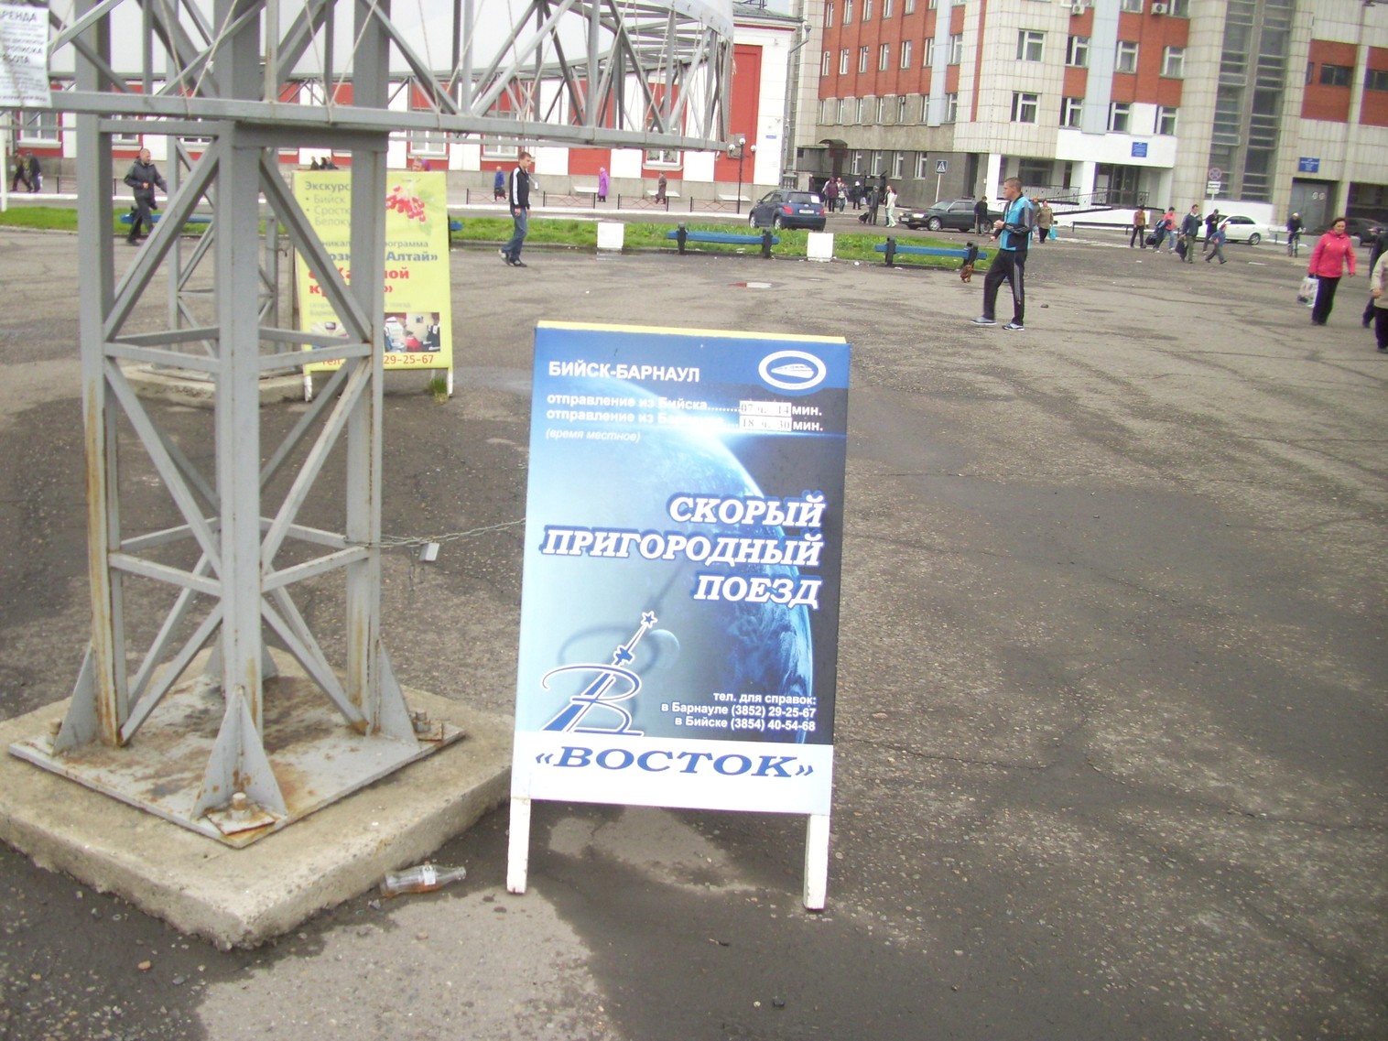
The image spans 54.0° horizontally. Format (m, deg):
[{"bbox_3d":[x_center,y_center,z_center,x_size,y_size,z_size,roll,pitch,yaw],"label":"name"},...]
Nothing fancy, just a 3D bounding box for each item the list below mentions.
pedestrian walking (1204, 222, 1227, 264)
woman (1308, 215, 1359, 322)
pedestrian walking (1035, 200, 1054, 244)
[{"bbox_3d":[16.086,-8.526,42.000,0.620,1.270,0.420,13,17,34],"label":"pedestrian walking"},{"bbox_3d":[9.933,-3.870,21.201,0.620,1.630,0.450,8,15,16],"label":"woman"},{"bbox_3d":[13.129,-11.178,51.101,0.580,1.630,0.420,6,14,10],"label":"pedestrian walking"}]

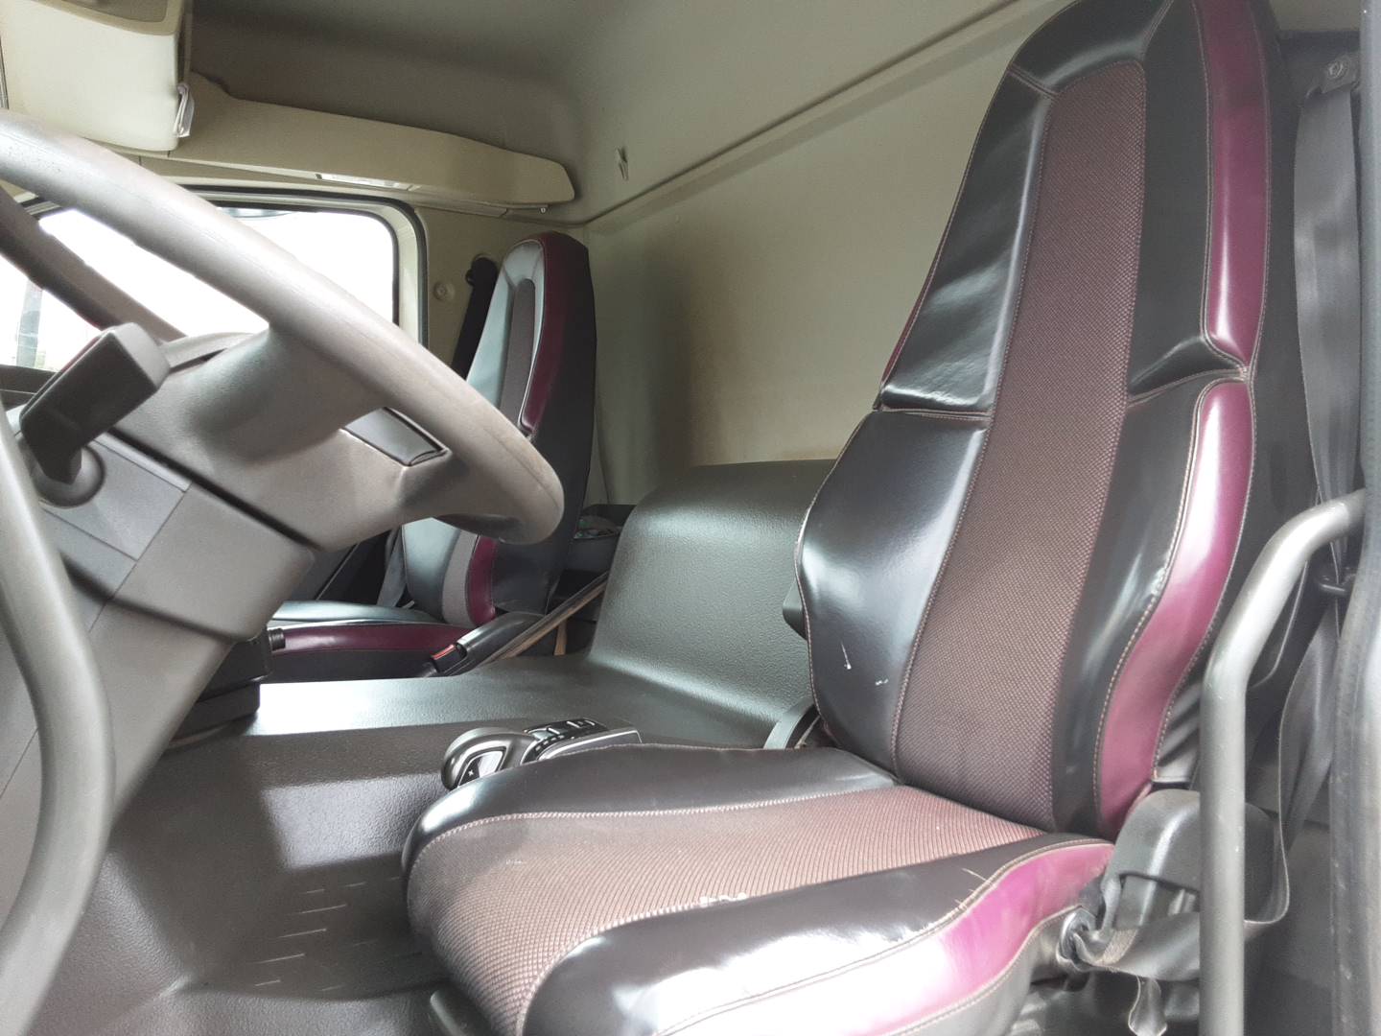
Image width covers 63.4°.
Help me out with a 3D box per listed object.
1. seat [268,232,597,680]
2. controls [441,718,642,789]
[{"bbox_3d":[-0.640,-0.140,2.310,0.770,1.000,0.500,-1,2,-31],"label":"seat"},{"bbox_3d":[-0.163,0.265,1.255,0.235,0.080,0.075,-1,2,-31],"label":"controls"}]

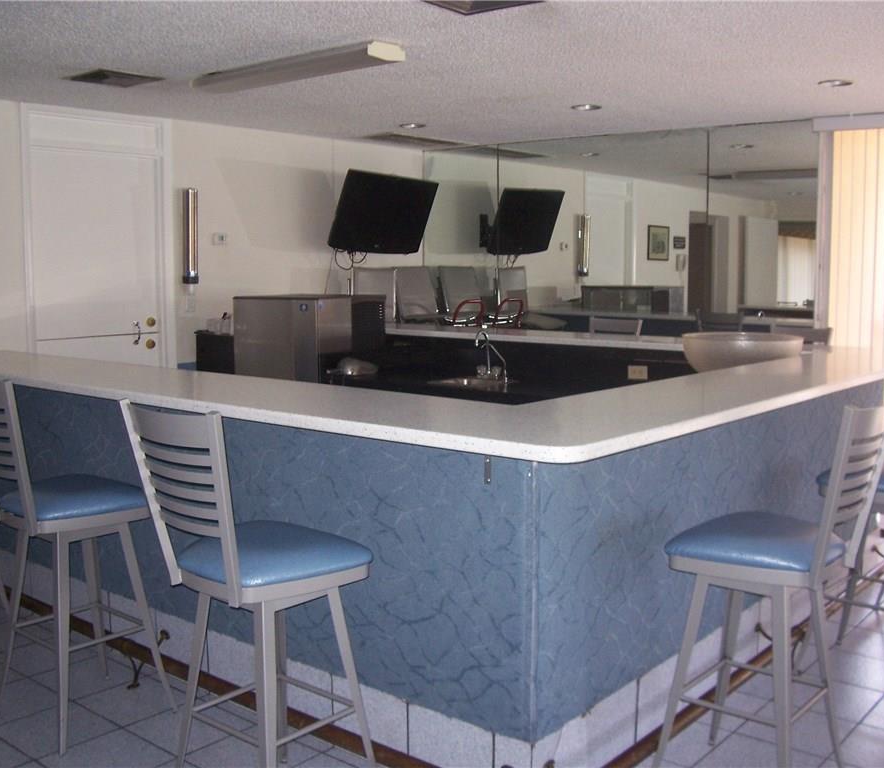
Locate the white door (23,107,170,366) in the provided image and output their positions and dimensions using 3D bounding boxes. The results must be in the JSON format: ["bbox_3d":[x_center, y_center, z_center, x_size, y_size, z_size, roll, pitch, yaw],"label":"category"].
[{"bbox_3d":[-2.103,-0.456,6.344,0.080,2.420,0.990,5,9,40],"label":"white door"}]

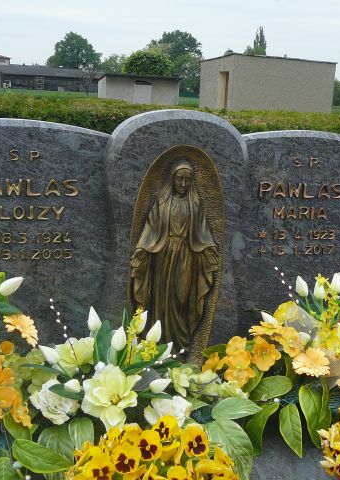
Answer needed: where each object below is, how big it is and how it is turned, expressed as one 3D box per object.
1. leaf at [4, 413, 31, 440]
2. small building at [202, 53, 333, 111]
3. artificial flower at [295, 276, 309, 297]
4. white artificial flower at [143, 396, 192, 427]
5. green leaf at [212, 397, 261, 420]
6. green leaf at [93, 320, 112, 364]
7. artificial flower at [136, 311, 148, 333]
[{"bbox_3d":[-0.355,0.437,1.680,0.048,0.090,0.030,-42,12,-15],"label":"leaf"},{"bbox_3d":[4.579,-7.075,33.917,5.956,2.887,2.581,-5,14,-31],"label":"small building"},{"bbox_3d":[0.386,0.135,2.100,0.033,0.060,0.033,-20,3,0],"label":"artificial flower"},{"bbox_3d":[-0.004,0.416,1.730,0.108,0.082,0.080,2,12,-2],"label":"white artificial flower"},{"bbox_3d":[0.164,0.412,1.760,0.117,0.057,0.030,1,-26,0],"label":"green leaf"},{"bbox_3d":[-0.170,0.260,1.830,0.042,0.112,0.025,12,9,0],"label":"green leaf"},{"bbox_3d":[-0.075,0.220,1.930,0.033,0.062,0.033,23,6,0],"label":"artificial flower"}]

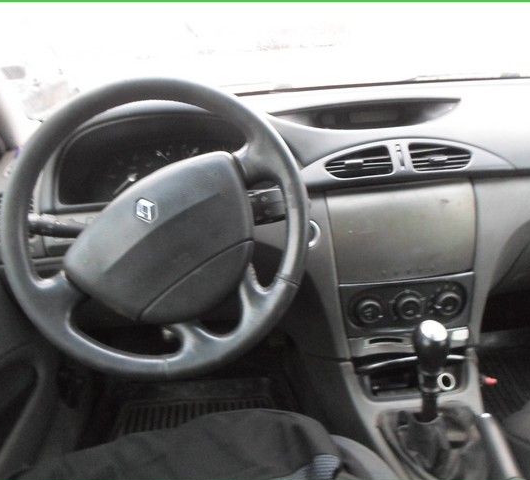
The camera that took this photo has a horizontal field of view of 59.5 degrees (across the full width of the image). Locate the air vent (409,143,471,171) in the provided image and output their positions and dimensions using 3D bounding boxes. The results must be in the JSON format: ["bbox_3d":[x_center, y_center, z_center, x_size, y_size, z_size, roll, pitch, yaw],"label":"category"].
[{"bbox_3d":[0.290,-0.137,0.770,0.100,0.046,0.030,-5,11,-4],"label":"air vent"}]

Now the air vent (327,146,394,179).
[{"bbox_3d":[0.153,-0.127,0.760,0.106,0.047,0.030,-5,11,-4],"label":"air vent"}]

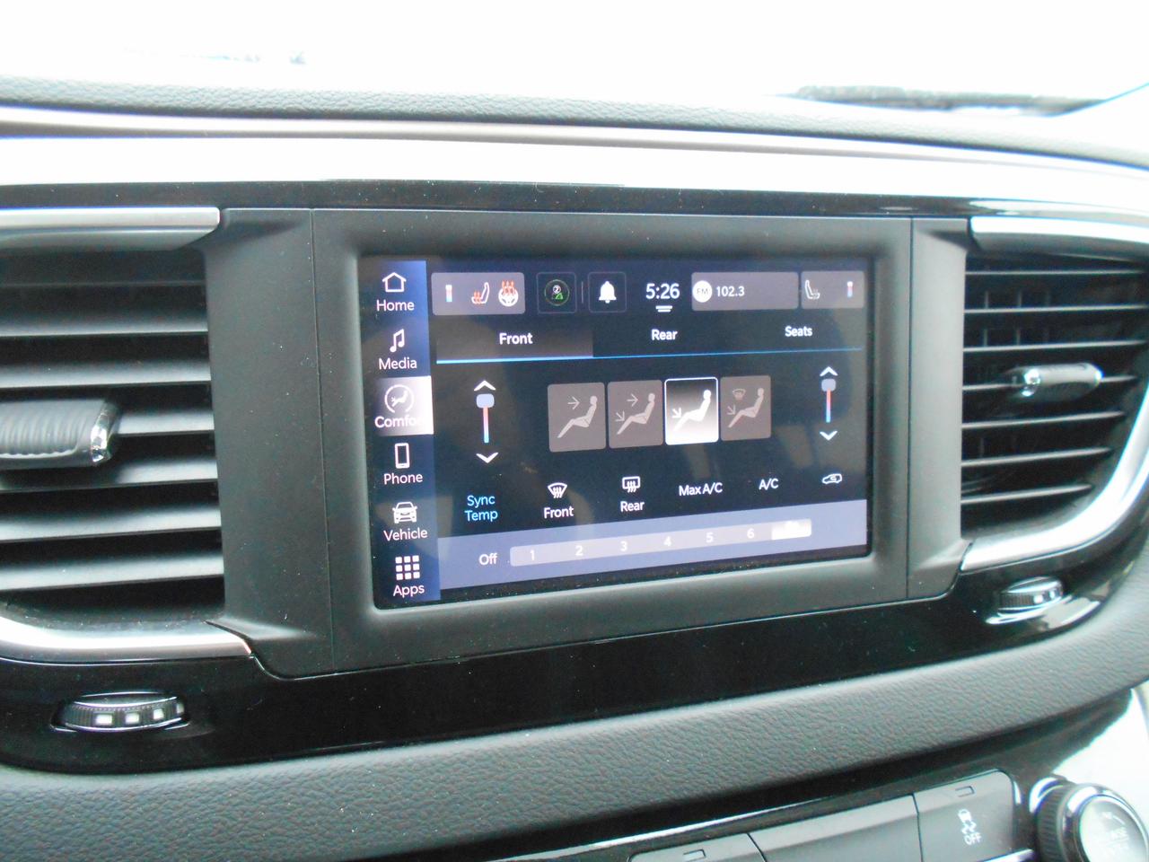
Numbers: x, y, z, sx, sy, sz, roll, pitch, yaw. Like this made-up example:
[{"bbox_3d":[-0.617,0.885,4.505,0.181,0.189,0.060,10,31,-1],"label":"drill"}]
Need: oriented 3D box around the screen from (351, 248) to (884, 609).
[{"bbox_3d":[0.018,-0.003,0.256,0.157,0.094,0.011,-3,5,-17],"label":"screen"}]

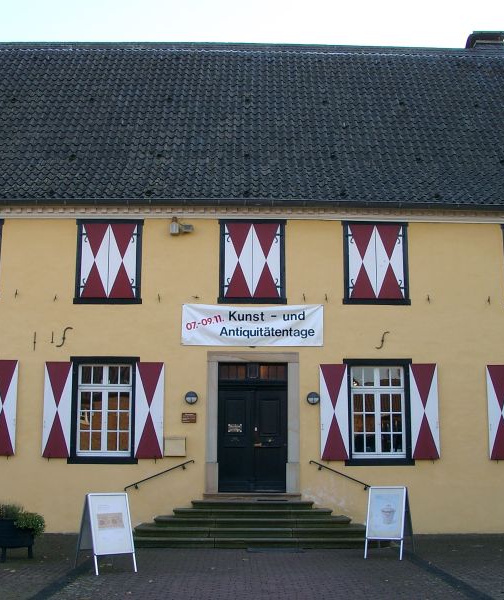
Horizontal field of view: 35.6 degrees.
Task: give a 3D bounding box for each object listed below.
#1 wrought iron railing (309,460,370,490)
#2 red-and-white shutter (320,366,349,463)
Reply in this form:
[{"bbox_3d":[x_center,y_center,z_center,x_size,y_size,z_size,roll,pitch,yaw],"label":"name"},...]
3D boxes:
[{"bbox_3d":[1.851,3.597,16.000,1.357,0.620,0.100,0,-9,-1],"label":"wrought iron railing"},{"bbox_3d":[1.798,2.441,17.108,0.596,2.065,0.060,1,-9,-1],"label":"red-and-white shutter"}]

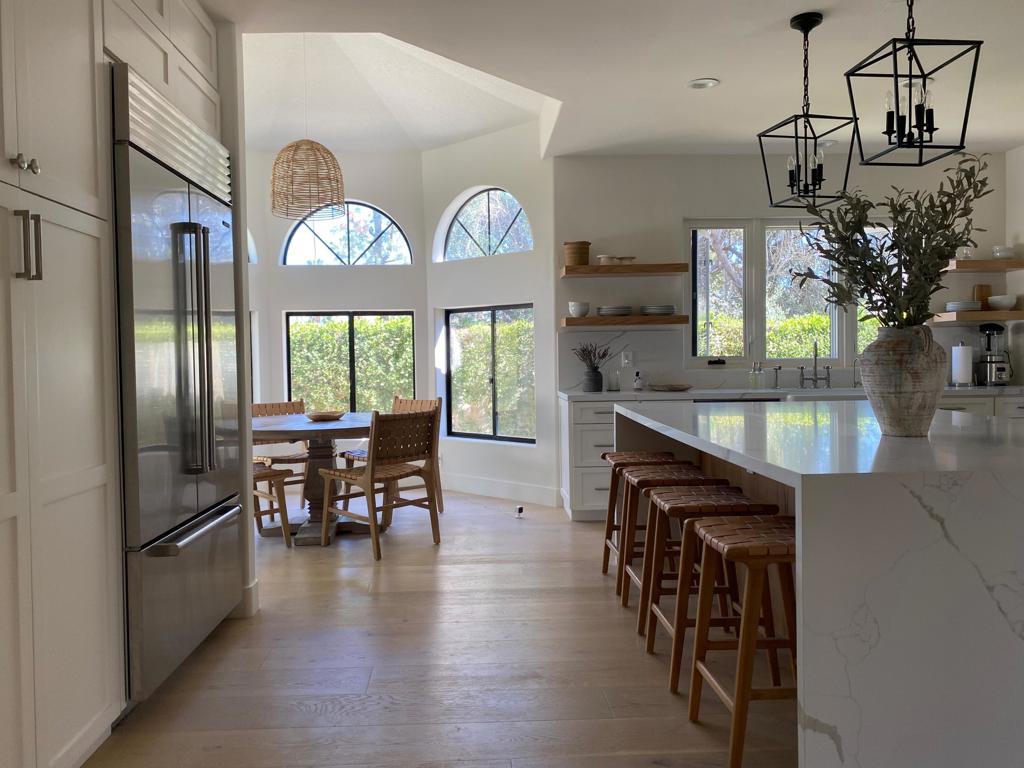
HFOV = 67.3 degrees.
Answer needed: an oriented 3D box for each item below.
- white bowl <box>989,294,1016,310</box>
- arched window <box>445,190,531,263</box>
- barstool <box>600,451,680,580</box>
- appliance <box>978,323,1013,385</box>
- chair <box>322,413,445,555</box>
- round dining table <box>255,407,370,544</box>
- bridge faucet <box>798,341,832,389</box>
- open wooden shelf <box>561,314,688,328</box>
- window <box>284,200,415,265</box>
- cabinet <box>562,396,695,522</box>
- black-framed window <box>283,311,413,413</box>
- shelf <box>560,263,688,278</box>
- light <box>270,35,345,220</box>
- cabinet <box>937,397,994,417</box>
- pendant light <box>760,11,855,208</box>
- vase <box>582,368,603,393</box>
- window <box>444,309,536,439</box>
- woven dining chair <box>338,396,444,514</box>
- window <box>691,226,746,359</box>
[{"bbox_3d":[3.834,-0.622,6.011,0.190,0.126,0.190,-1,2,0],"label":"white bowl"},{"bbox_3d":[-0.176,-1.399,6.744,1.160,0.600,0.100,1,3,42],"label":"arched window"},{"bbox_3d":[0.701,0.706,3.973,0.420,0.654,0.420,-1,2,-3],"label":"barstool"},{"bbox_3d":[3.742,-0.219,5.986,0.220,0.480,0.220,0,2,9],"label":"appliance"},{"bbox_3d":[-0.849,0.590,4.914,0.580,0.880,0.520,1,3,42],"label":"chair"},{"bbox_3d":[-1.298,0.631,5.223,1.385,0.762,1.385,-1,2,-3],"label":"round dining table"},{"bbox_3d":[2.349,-0.150,5.890,0.265,0.360,0.230,-1,2,-3],"label":"bridge faucet"},{"bbox_3d":[0.862,-0.480,5.894,0.920,0.063,0.295,-1,2,-3],"label":"open wooden shelf"},{"bbox_3d":[-1.496,-1.375,7.035,1.190,0.585,0.100,-1,2,-3],"label":"window"},{"bbox_3d":[0.850,0.527,5.870,0.910,0.900,0.610,-1,2,-3],"label":"cabinet"},{"bbox_3d":[-1.503,-0.084,7.247,1.200,1.190,0.100,-1,2,-3],"label":"black-framed window"},{"bbox_3d":[0.857,-0.864,5.880,0.920,0.065,0.295,-1,2,-3],"label":"shelf"},{"bbox_3d":[-1.406,-1.802,5.259,0.500,1.300,0.500,-1,2,-3],"label":"light"},{"bbox_3d":[3.242,0.502,5.986,0.660,0.880,0.610,-1,2,-3],"label":"cabinet"},{"bbox_3d":[1.387,-1.279,3.623,0.318,0.855,0.318,-1,2,-12],"label":"pendant light"},{"bbox_3d":[0.599,-0.032,5.725,0.143,0.174,0.143,-1,2,-3],"label":"vase"},{"bbox_3d":[-0.160,-0.085,6.790,1.170,1.190,0.100,1,3,42],"label":"window"},{"bbox_3d":[-0.920,0.556,5.889,0.520,0.880,0.580,1,3,39],"label":"woven dining chair"},{"bbox_3d":[1.639,-0.723,6.098,0.452,1.055,0.100,-1,2,-3],"label":"window"}]

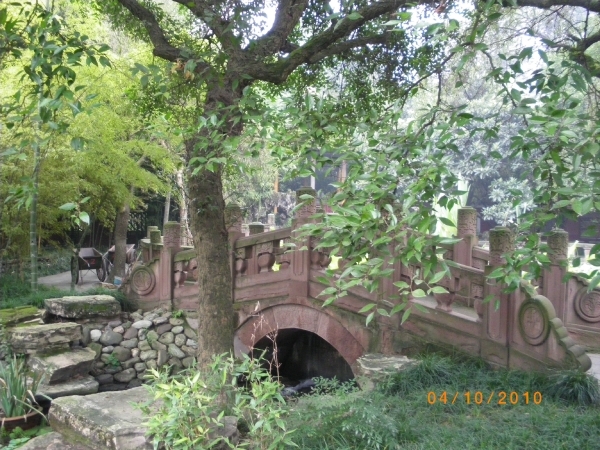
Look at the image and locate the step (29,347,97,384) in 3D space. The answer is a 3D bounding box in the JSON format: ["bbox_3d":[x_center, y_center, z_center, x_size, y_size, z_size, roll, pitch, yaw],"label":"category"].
[{"bbox_3d":[-3.130,1.820,8.300,0.820,0.230,0.700,0,1,-24],"label":"step"}]

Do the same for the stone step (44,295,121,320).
[{"bbox_3d":[-3.300,1.240,9.500,1.020,0.280,0.580,0,1,-6],"label":"stone step"}]

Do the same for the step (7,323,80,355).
[{"bbox_3d":[-3.620,1.620,8.950,0.950,0.310,0.600,0,1,-14],"label":"step"}]

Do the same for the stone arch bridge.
[{"bbox_3d":[0.757,0.730,9.270,7.300,2.400,2.900,1,1,39],"label":"stone arch bridge"}]

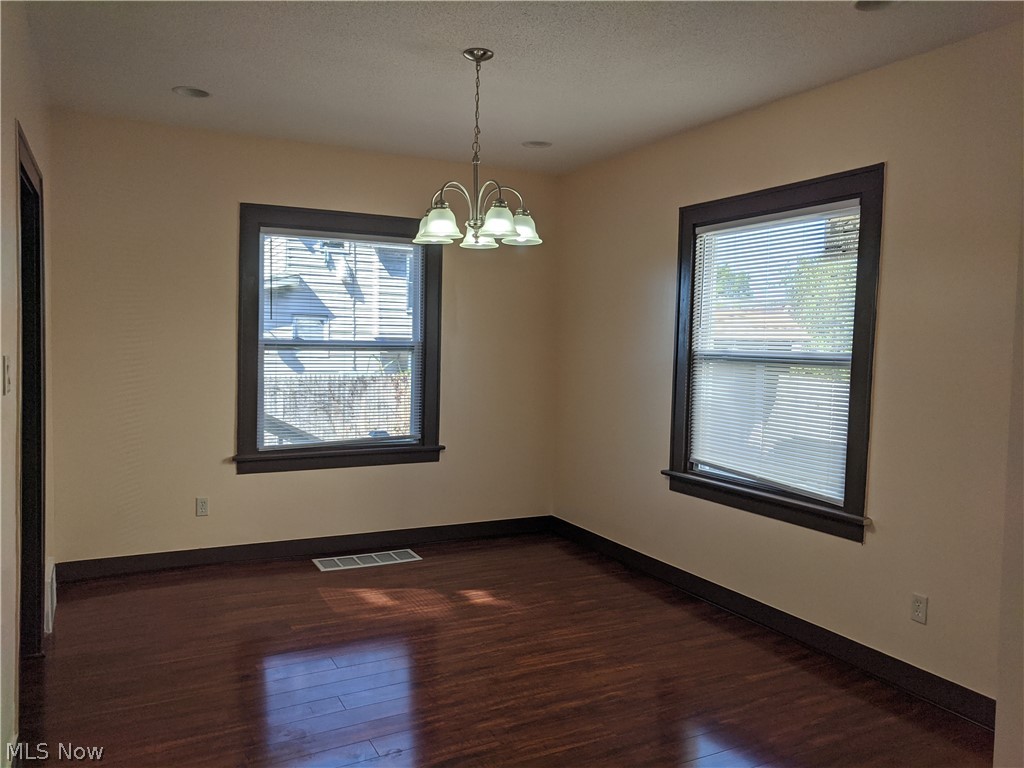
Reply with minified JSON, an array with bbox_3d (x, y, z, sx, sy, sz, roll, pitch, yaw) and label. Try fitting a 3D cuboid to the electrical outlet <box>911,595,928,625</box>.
[{"bbox_3d":[1.738,0.960,3.276,0.010,0.114,0.070,0,4,-27],"label":"electrical outlet"}]

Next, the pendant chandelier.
[{"bbox_3d":[-0.153,-1.038,3.394,0.595,0.810,0.595,1,3,0],"label":"pendant chandelier"}]

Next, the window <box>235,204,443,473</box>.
[{"bbox_3d":[-1.120,-0.285,5.184,1.420,1.711,0.090,0,4,-27],"label":"window"}]

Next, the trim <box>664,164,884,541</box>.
[{"bbox_3d":[1.333,-0.165,4.082,0.120,1.712,1.420,0,4,-27],"label":"trim"}]

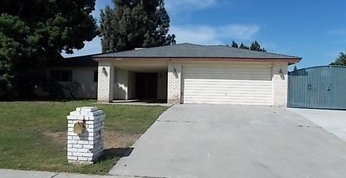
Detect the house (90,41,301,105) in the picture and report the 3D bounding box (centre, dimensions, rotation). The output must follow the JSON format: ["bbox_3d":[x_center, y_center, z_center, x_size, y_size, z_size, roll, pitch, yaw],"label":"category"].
[{"bbox_3d":[1.672,-1.289,18.651,10.950,4.100,10.000,1,1,7],"label":"house"}]

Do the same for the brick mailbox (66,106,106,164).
[{"bbox_3d":[-1.763,0.910,5.322,0.560,1.080,0.560,1,1,7],"label":"brick mailbox"}]

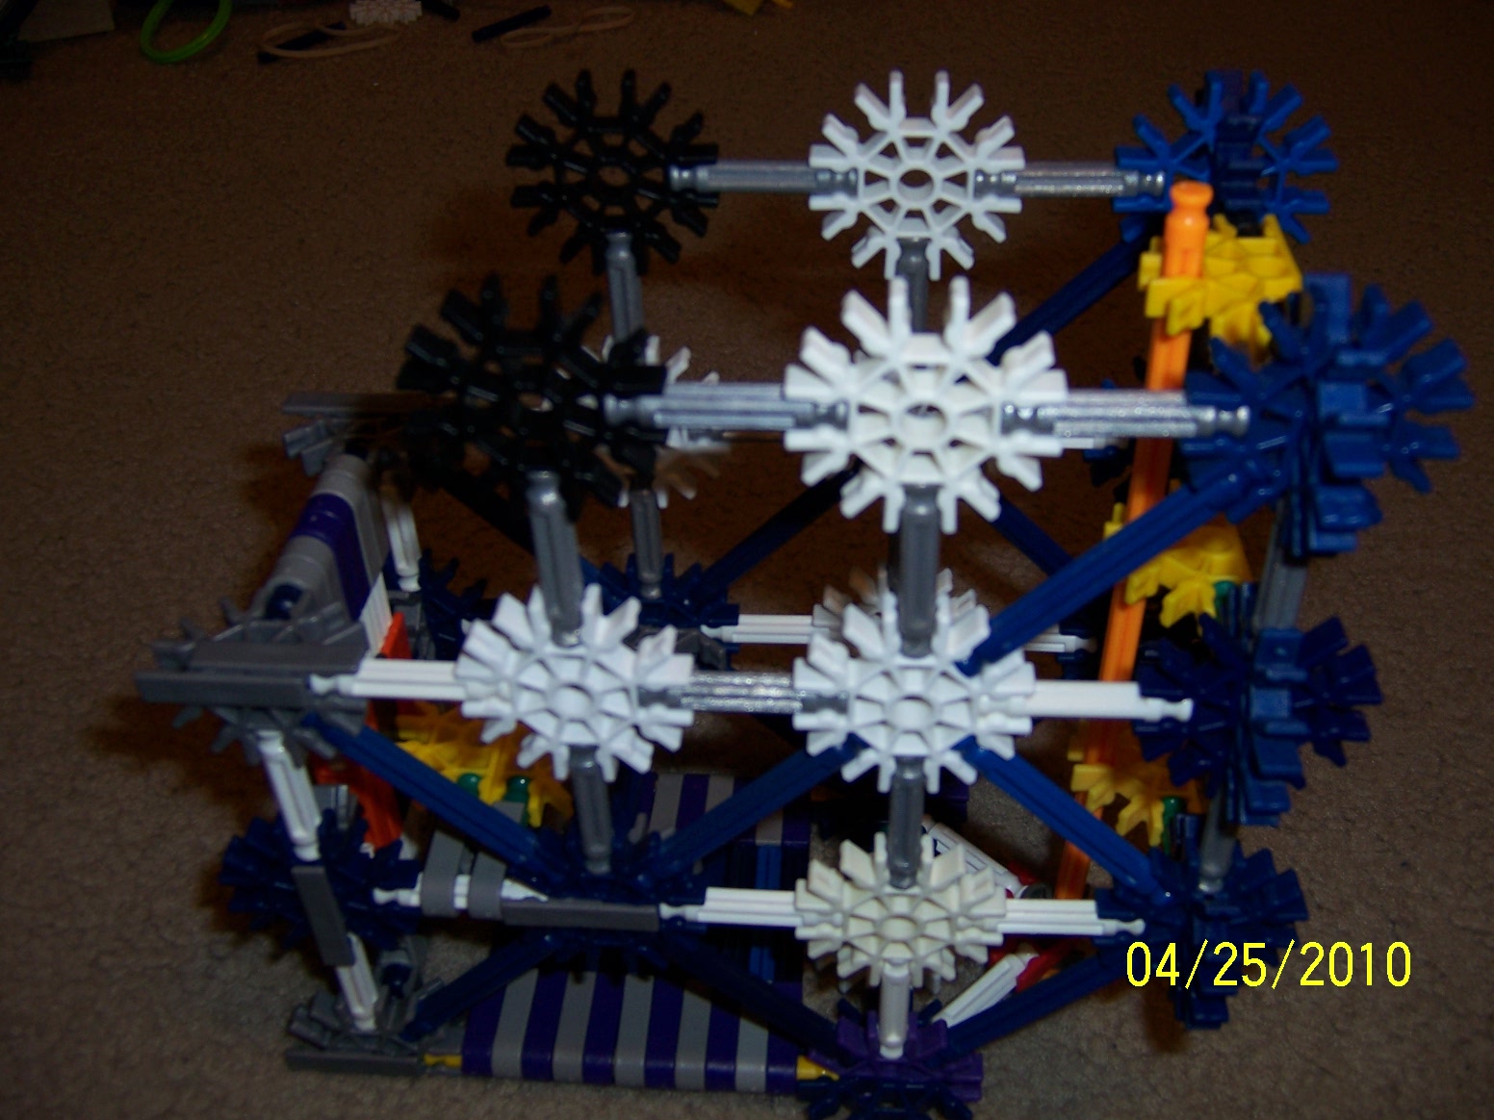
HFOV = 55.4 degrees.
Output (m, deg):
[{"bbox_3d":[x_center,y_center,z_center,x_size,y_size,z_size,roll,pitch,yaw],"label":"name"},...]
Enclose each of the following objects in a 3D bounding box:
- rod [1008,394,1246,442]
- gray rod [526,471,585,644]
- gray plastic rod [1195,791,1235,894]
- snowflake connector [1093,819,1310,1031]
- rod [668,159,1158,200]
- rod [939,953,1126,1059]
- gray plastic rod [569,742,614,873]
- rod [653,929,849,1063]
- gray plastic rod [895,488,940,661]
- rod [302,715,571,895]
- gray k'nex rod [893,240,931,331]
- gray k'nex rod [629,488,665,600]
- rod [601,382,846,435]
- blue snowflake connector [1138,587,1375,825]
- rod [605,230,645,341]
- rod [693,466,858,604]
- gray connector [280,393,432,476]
[{"bbox_3d":[0.050,-0.019,0.188,0.033,0.006,0.006,1,38,5],"label":"rod"},{"bbox_3d":[-0.029,0.000,0.214,0.006,0.033,0.006,1,38,5],"label":"gray rod"},{"bbox_3d":[0.081,0.045,0.239,0.006,0.033,0.006,1,38,5],"label":"gray plastic rod"},{"bbox_3d":[0.080,0.065,0.251,0.036,0.036,0.036,1,38,5],"label":"snowflake connector"},{"bbox_3d":[0.030,-0.068,0.255,0.087,0.006,0.006,1,38,5],"label":"rod"},{"bbox_3d":[0.055,0.086,0.269,0.006,0.055,0.006,38,32,-22],"label":"rod"},{"bbox_3d":[-0.027,0.044,0.248,0.006,0.033,0.006,1,38,5],"label":"gray plastic rod"},{"bbox_3d":[0.002,0.085,0.273,0.055,0.006,0.006,38,32,-22],"label":"rod"},{"bbox_3d":[0.025,0.002,0.206,0.006,0.033,0.006,1,38,5],"label":"gray plastic rod"},{"bbox_3d":[-0.053,0.042,0.250,0.054,0.006,0.006,38,32,-22],"label":"rod"},{"bbox_3d":[0.031,-0.046,0.271,0.006,0.033,0.006,1,38,5],"label":"gray k'nex rod"},{"bbox_3d":[-0.021,-0.004,0.308,0.006,0.033,0.006,1,38,5],"label":"gray k'nex rod"},{"bbox_3d":[-0.003,-0.021,0.195,0.033,0.006,0.006,1,38,5],"label":"rod"},{"bbox_3d":[0.078,0.024,0.218,0.036,0.036,0.036,1,38,5],"label":"blue snowflake connector"},{"bbox_3d":[-0.022,-0.046,0.270,0.006,0.033,0.006,1,38,5],"label":"rod"},{"bbox_3d":[0.006,-0.004,0.306,0.006,0.054,0.006,38,32,-22],"label":"rod"},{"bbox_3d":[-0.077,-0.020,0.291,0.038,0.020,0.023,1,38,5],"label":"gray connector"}]

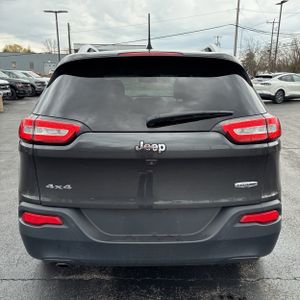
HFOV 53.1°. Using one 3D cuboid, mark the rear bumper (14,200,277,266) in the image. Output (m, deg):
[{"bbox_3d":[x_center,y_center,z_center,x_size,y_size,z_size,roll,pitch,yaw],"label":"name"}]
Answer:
[{"bbox_3d":[0.000,0.497,2.050,1.790,0.400,0.400,0,14,0],"label":"rear bumper"}]

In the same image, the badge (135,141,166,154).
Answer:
[{"bbox_3d":[0.004,-0.016,1.814,0.190,0.076,0.015,0,4,0],"label":"badge"}]

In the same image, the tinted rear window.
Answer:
[{"bbox_3d":[0.000,-0.323,1.929,1.440,0.460,0.170,0,-16,0],"label":"tinted rear window"}]

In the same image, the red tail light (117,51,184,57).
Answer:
[{"bbox_3d":[0.003,-0.575,1.805,0.390,0.030,0.050,0,14,0],"label":"red tail light"}]

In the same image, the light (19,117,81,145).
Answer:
[{"bbox_3d":[-0.650,-0.130,1.961,0.410,0.160,0.200,3,14,11],"label":"light"}]

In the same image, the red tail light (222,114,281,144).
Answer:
[{"bbox_3d":[0.650,-0.135,1.960,0.410,0.160,0.200,-3,14,-11],"label":"red tail light"}]

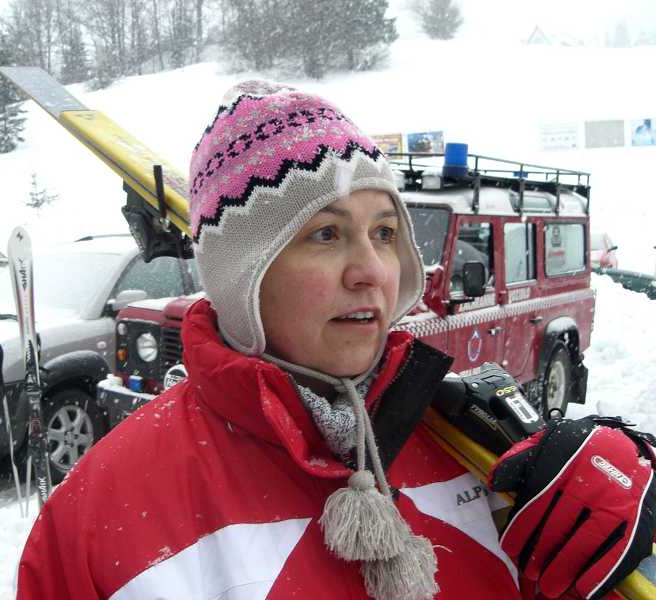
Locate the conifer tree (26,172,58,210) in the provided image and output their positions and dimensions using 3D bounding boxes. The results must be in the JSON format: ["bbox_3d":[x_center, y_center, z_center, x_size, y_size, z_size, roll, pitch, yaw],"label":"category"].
[{"bbox_3d":[-22.837,-8.569,70.000,2.500,3.200,2.500,1,6,0],"label":"conifer tree"}]

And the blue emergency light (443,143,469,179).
[{"bbox_3d":[0.802,-0.878,5.528,0.155,0.215,0.155,1,6,0],"label":"blue emergency light"}]

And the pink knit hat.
[{"bbox_3d":[-0.019,-0.072,0.790,0.200,0.260,0.230,-4,3,-37],"label":"pink knit hat"}]

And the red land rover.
[{"bbox_3d":[0.552,0.063,6.543,1.780,2.170,4.550,5,7,33],"label":"red land rover"}]

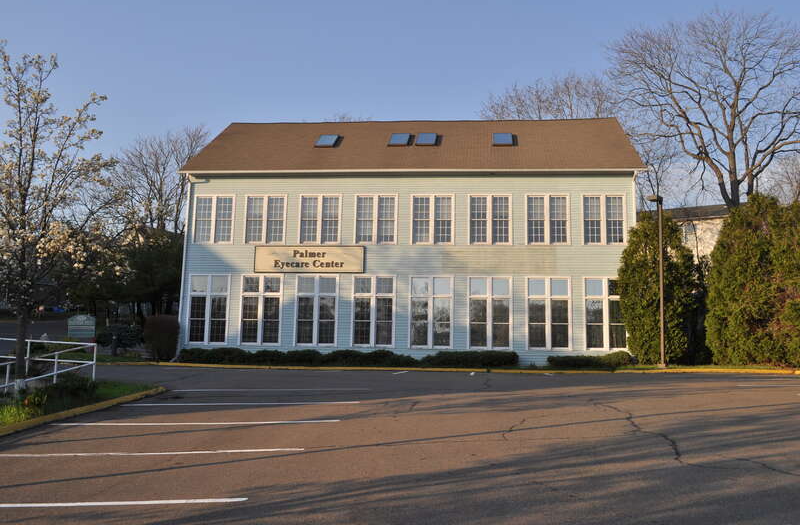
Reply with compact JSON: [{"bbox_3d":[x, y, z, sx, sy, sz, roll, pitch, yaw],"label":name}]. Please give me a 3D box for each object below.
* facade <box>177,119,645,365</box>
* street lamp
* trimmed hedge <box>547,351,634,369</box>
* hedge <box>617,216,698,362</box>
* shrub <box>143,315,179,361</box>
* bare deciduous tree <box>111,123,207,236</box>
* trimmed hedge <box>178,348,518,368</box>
[{"bbox_3d":[0.690,-0.962,32.142,17.366,10.989,10.774,0,-9,6],"label":"facade"},{"bbox_3d":[8.342,0.532,23.710,0.512,5.644,0.400,0,-9,6],"label":"street lamp"},{"bbox_3d":[6.507,3.331,25.157,2.900,0.512,0.950,0,-9,6],"label":"trimmed hedge"},{"bbox_3d":[8.719,0.825,24.848,2.566,5.228,2.400,0,-9,6],"label":"hedge"},{"bbox_3d":[-8.969,2.856,27.468,1.361,1.735,1.300,0,-9,6],"label":"shrub"},{"bbox_3d":[-16.131,-1.354,48.536,7.380,16.104,6.500,0,-9,6],"label":"bare deciduous tree"},{"bbox_3d":[-1.965,3.365,25.973,12.205,0.598,0.950,0,-9,6],"label":"trimmed hedge"}]

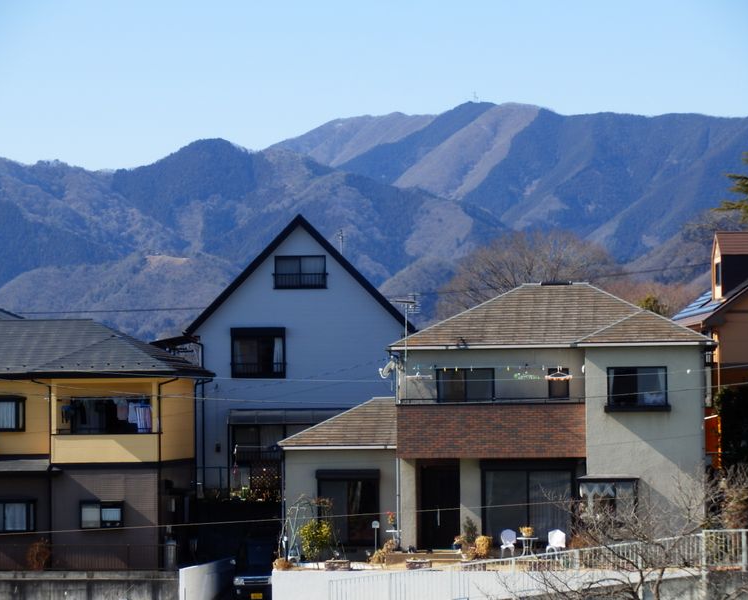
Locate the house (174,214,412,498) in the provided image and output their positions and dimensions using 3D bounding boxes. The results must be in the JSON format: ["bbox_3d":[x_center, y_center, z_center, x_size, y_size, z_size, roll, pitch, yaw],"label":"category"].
[{"bbox_3d":[-2.420,1.800,105.000,7.400,9.050,9.300,-1,0,-1],"label":"house"}]

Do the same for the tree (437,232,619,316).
[{"bbox_3d":[9.000,0.750,190.000,10.800,9.800,10.500,-1,0,0],"label":"tree"}]

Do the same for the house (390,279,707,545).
[{"bbox_3d":[5.400,3.350,94.300,9.200,7.700,8.000,-1,0,5],"label":"house"}]

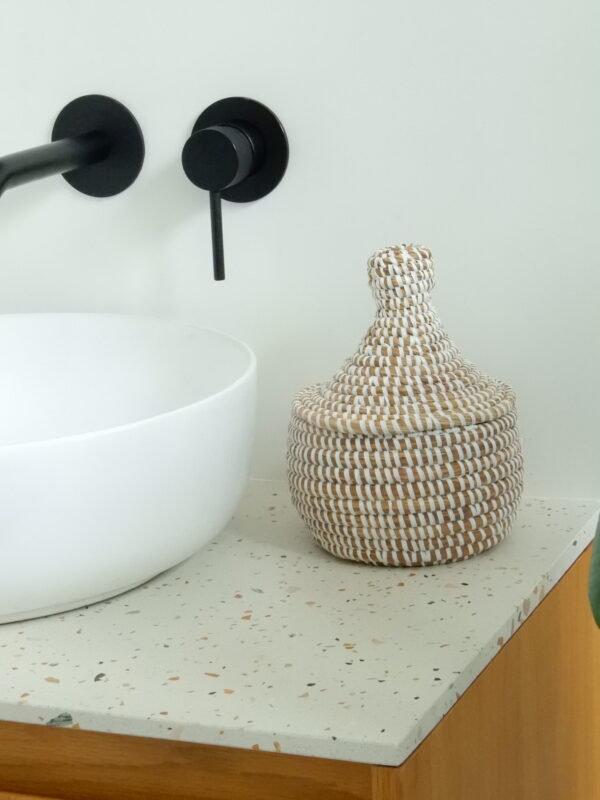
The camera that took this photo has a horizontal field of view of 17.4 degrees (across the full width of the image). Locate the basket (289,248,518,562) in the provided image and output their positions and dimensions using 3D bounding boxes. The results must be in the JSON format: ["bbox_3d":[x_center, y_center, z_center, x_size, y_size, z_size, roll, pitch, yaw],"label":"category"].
[{"bbox_3d":[0.070,0.001,1.319,0.160,0.204,0.160,-3,13,1],"label":"basket"}]

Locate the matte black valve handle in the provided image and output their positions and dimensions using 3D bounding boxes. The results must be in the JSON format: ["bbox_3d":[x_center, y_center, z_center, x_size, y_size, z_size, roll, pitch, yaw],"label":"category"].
[{"bbox_3d":[-0.053,-0.156,1.451,0.079,0.131,0.056,3,14,22],"label":"matte black valve handle"}]

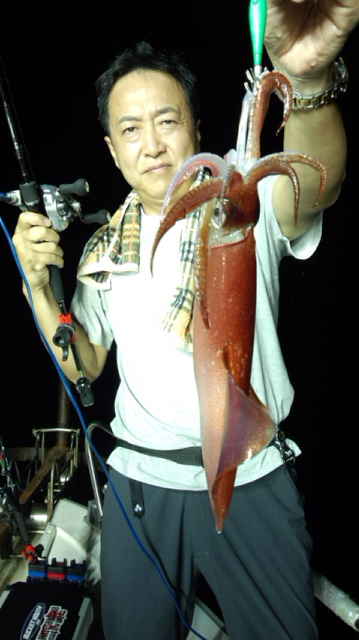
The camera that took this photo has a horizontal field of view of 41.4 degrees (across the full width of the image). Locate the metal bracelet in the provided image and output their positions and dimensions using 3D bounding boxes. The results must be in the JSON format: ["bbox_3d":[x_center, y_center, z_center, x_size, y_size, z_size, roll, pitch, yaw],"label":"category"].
[{"bbox_3d":[0.154,-0.265,0.530,0.068,0.057,0.020,-15,-31,19],"label":"metal bracelet"}]

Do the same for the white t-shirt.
[{"bbox_3d":[0.030,0.018,0.930,0.490,0.590,0.290,0,13,14],"label":"white t-shirt"}]

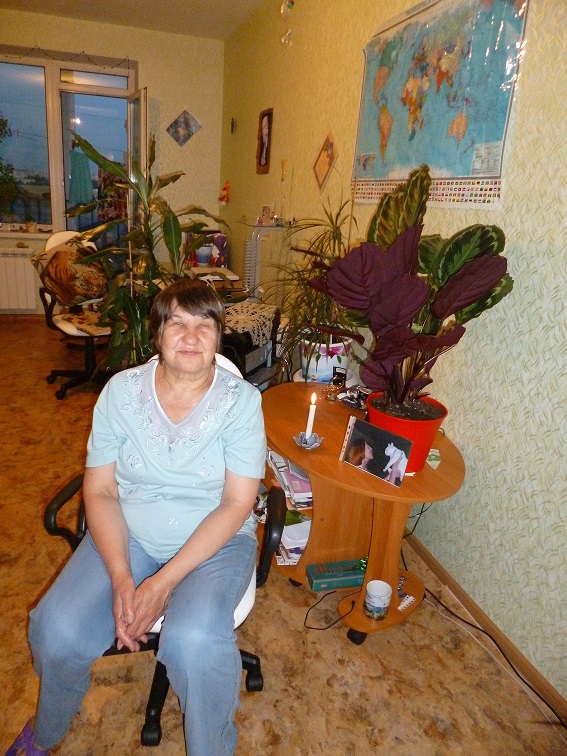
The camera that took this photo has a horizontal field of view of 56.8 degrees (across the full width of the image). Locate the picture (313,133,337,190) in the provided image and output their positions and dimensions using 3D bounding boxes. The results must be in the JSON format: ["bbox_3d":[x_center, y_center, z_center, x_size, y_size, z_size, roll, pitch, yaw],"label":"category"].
[{"bbox_3d":[0.224,-1.180,2.862,0.020,0.290,0.310,-2,20,-17],"label":"picture"}]

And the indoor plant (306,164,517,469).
[{"bbox_3d":[0.342,-0.122,1.358,0.550,0.790,0.480,-2,20,-17],"label":"indoor plant"}]

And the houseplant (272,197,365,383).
[{"bbox_3d":[0.156,-0.377,2.306,0.470,0.820,0.450,-2,20,-17],"label":"houseplant"}]

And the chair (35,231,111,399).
[{"bbox_3d":[-1.334,-0.439,3.531,0.580,1.030,0.600,-13,25,-40],"label":"chair"}]

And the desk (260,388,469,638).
[{"bbox_3d":[0.202,0.457,1.837,0.600,0.620,0.900,-5,20,-23],"label":"desk"}]

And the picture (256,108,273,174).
[{"bbox_3d":[-0.154,-1.784,3.978,0.030,0.440,0.310,-2,20,-17],"label":"picture"}]

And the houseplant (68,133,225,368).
[{"bbox_3d":[-0.622,-0.278,2.477,0.700,1.480,0.650,-2,20,-17],"label":"houseplant"}]

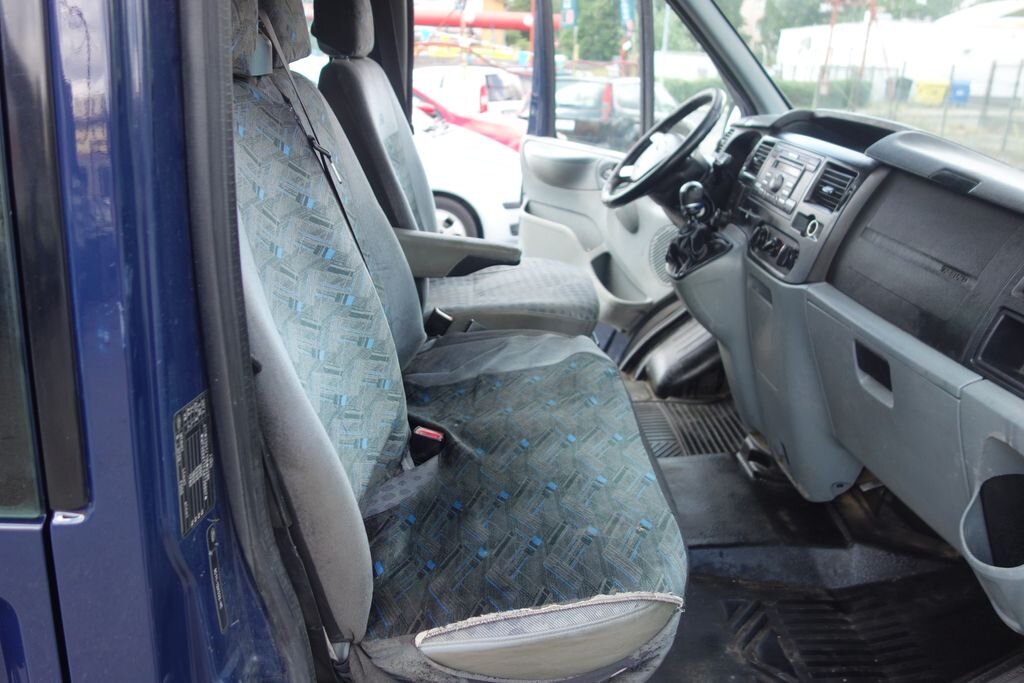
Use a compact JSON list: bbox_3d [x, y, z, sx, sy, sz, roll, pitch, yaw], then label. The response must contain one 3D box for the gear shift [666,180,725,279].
[{"bbox_3d":[0.386,-0.233,1.660,0.115,0.180,0.100,-8,20,1],"label":"gear shift"}]

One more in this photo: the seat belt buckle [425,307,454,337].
[{"bbox_3d":[-0.164,-0.036,1.770,0.050,0.068,0.027,27,17,-11],"label":"seat belt buckle"}]

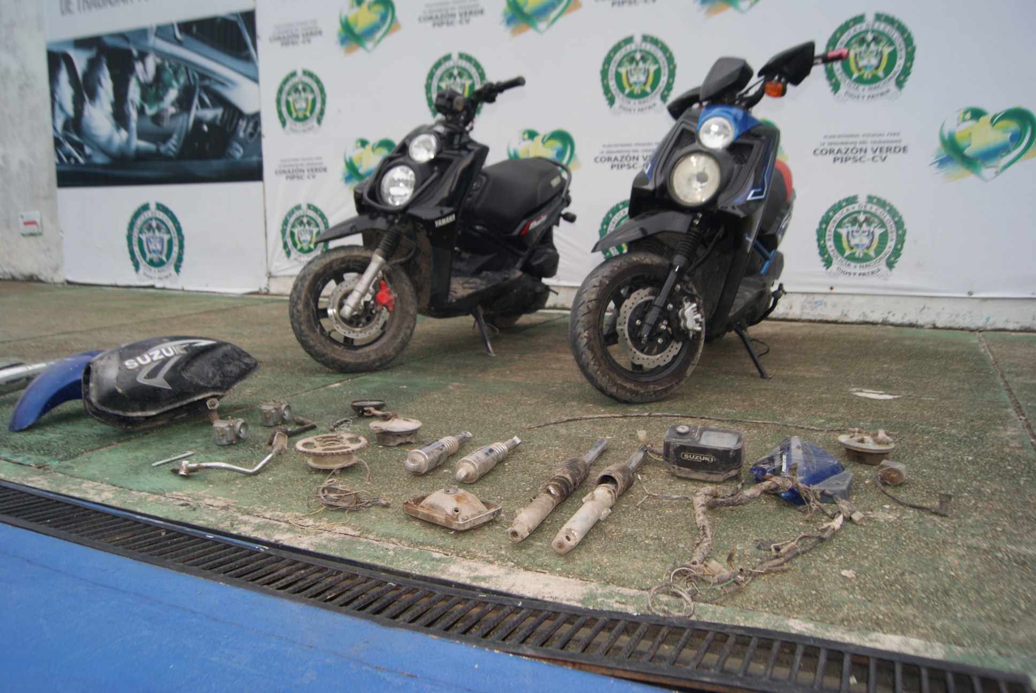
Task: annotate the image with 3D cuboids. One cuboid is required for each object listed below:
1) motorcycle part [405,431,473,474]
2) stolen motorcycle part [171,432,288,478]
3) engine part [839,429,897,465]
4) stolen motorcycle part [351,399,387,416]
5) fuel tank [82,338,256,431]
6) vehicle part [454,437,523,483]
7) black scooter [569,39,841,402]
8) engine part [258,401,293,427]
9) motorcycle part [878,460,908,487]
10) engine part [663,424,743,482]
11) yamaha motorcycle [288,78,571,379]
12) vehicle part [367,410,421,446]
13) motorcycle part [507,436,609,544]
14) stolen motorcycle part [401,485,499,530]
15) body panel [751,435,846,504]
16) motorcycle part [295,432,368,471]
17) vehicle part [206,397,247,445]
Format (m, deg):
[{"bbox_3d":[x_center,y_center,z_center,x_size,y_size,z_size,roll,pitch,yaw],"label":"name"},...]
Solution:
[{"bbox_3d":[-0.178,0.239,1.829,0.055,0.055,0.300,4,10,25],"label":"motorcycle part"},{"bbox_3d":[-0.649,0.252,1.798,0.272,0.045,0.160,-6,11,-33],"label":"stolen motorcycle part"},{"bbox_3d":[0.830,0.231,1.845,0.132,0.075,0.132,0,9,0],"label":"engine part"},{"bbox_3d":[-0.434,0.177,2.268,0.107,0.045,0.105,0,9,0],"label":"stolen motorcycle part"},{"bbox_3d":[-0.987,0.101,2.204,0.470,0.210,0.280,-8,12,-42],"label":"fuel tank"},{"bbox_3d":[-0.059,0.249,1.764,0.055,0.055,0.312,4,10,23],"label":"vehicle part"},{"bbox_3d":[0.730,-0.469,2.913,0.780,1.130,1.860,12,13,25],"label":"black scooter"},{"bbox_3d":[-0.669,0.181,2.172,0.085,0.065,0.060,4,10,20],"label":"engine part"},{"bbox_3d":[0.832,0.274,1.723,0.058,0.045,0.052,5,10,25],"label":"motorcycle part"},{"bbox_3d":[0.422,0.242,1.766,0.158,0.090,0.105,4,10,22],"label":"engine part"},{"bbox_3d":[-0.213,-0.529,3.455,0.720,1.080,1.830,4,10,24],"label":"yamaha motorcycle"},{"bbox_3d":[-0.319,0.208,2.024,0.136,0.063,0.136,0,9,0],"label":"vehicle part"},{"bbox_3d":[0.102,0.270,1.598,0.066,0.063,0.610,4,9,21],"label":"motorcycle part"},{"bbox_3d":[-0.129,0.296,1.507,0.157,0.058,0.124,8,12,40],"label":"stolen motorcycle part"},{"bbox_3d":[0.567,0.256,1.594,0.190,0.110,0.190,0,9,0],"label":"body panel"},{"bbox_3d":[-0.425,0.243,1.780,0.164,0.062,0.164,0,9,0],"label":"motorcycle part"},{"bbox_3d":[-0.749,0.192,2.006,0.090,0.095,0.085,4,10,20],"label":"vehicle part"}]

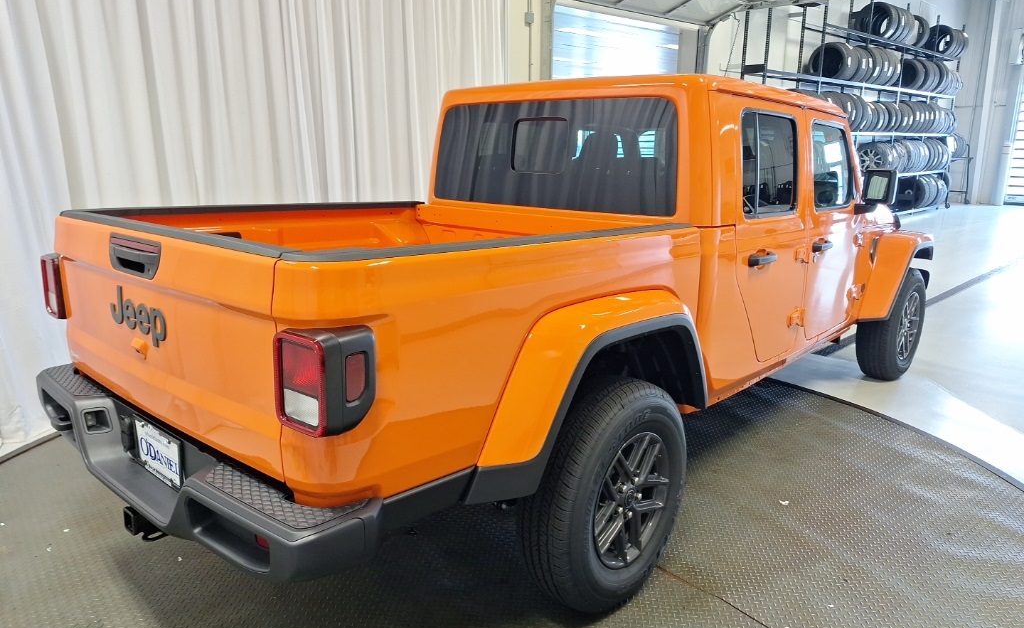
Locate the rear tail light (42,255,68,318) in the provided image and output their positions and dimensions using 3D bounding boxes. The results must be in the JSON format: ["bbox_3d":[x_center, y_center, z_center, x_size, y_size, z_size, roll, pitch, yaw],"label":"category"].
[{"bbox_3d":[-1.619,-0.106,2.521,0.170,0.220,0.150,10,16,39],"label":"rear tail light"}]

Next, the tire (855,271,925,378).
[{"bbox_3d":[2.693,0.075,4.830,0.255,0.810,0.810,11,16,41],"label":"tire"}]

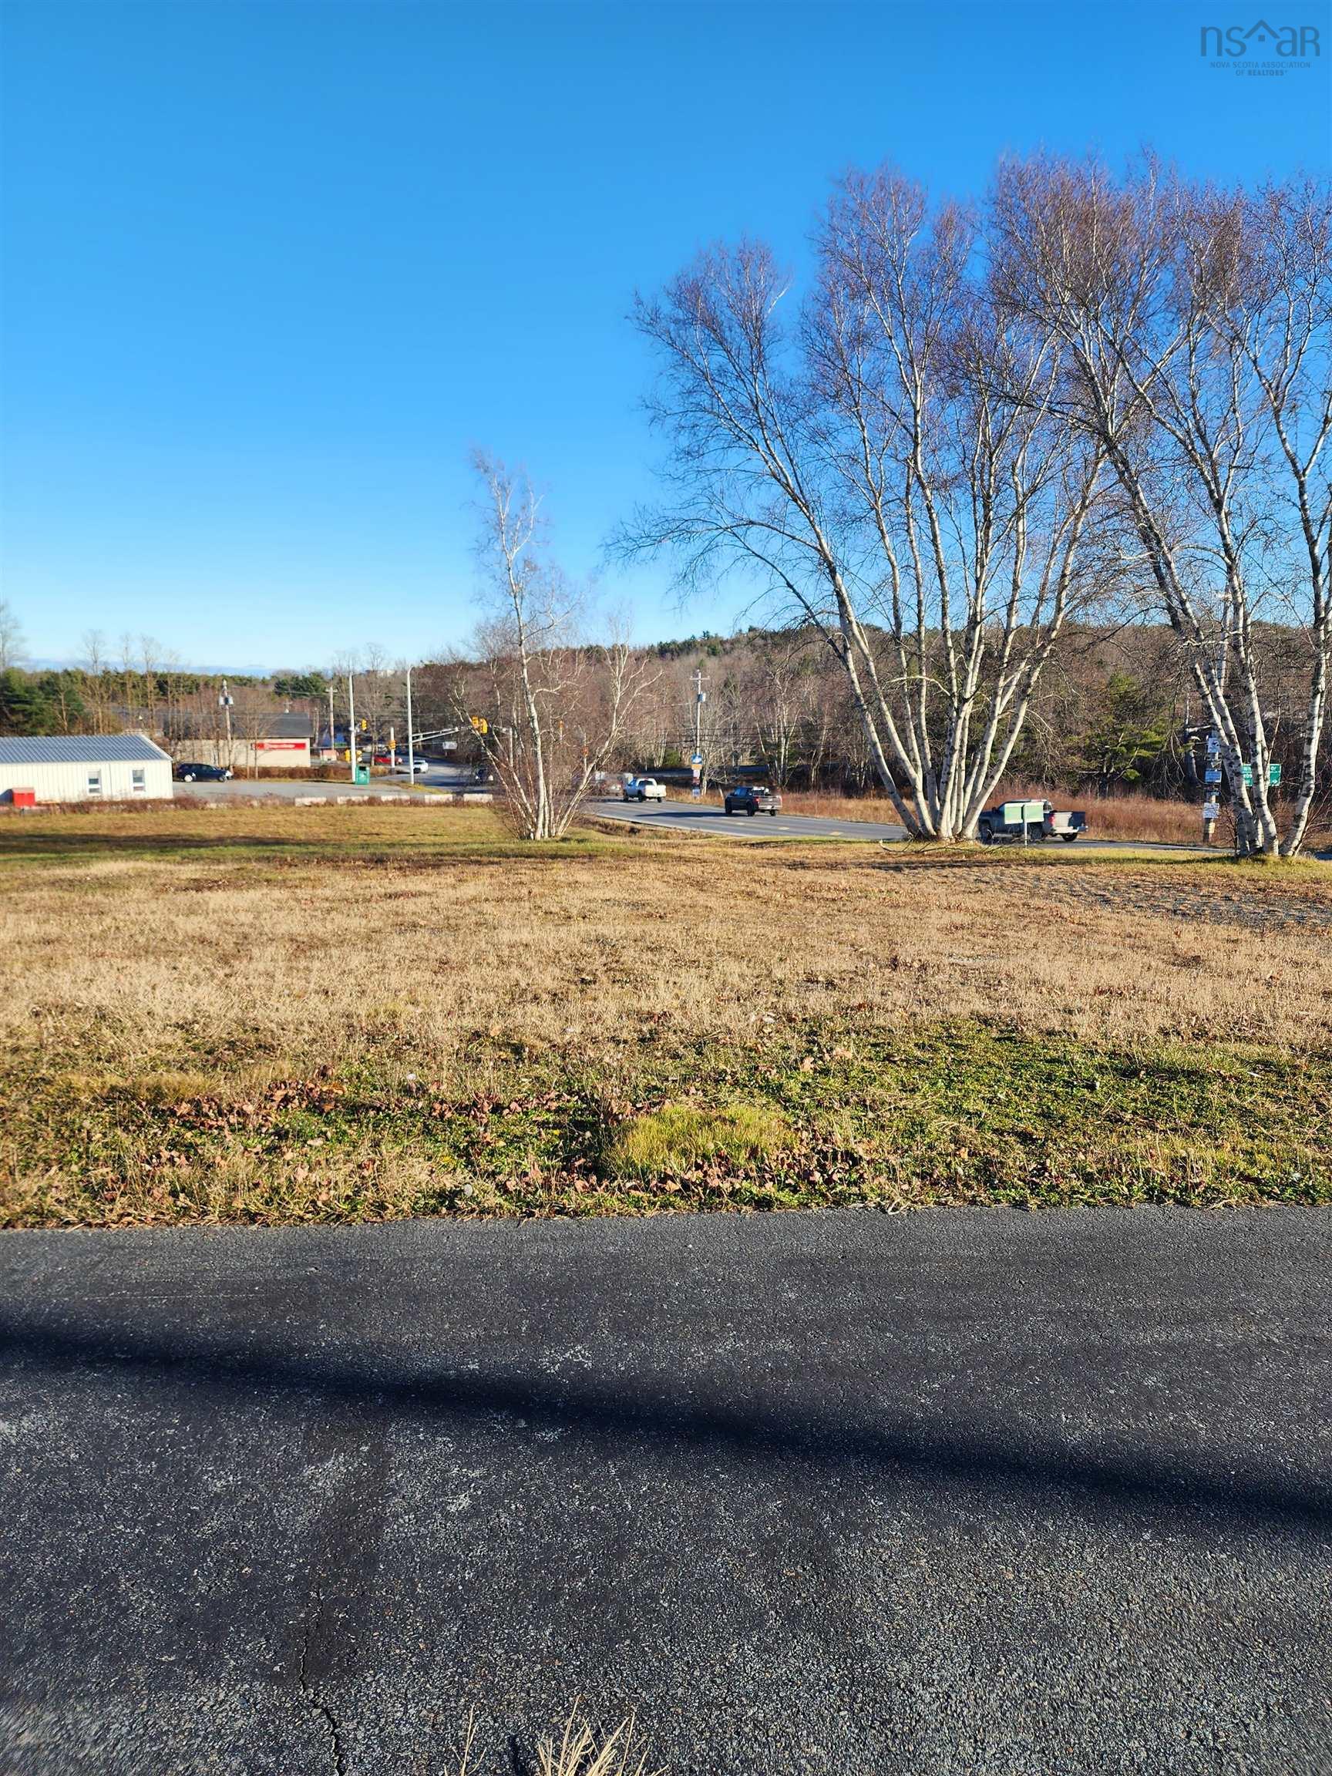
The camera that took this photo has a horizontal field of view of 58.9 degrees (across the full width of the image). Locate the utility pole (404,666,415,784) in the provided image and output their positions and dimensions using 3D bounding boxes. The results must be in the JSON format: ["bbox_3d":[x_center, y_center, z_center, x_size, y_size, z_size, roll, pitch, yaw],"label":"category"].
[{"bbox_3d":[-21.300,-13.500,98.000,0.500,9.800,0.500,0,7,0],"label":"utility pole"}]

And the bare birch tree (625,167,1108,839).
[{"bbox_3d":[6.550,-12.300,38.800,16.200,21.200,13.500,0,7,0],"label":"bare birch tree"}]

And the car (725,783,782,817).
[{"bbox_3d":[6.110,-6.130,83.200,2.030,1.950,5.850,-2,7,-19],"label":"car"}]

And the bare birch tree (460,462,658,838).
[{"bbox_3d":[-3.500,-7.550,37.400,6.400,12.000,5.500,0,7,0],"label":"bare birch tree"}]

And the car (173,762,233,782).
[{"bbox_3d":[-39.300,-9.740,100.000,4.650,1.580,1.830,-1,7,-12],"label":"car"}]

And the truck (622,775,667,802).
[{"bbox_3d":[-1.870,-8.300,100.500,2.020,1.920,5.800,-3,7,-21],"label":"truck"}]

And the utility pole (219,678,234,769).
[{"bbox_3d":[-39.900,-14.500,107.000,1.100,9.000,0.800,0,7,0],"label":"utility pole"}]

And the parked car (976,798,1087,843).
[{"bbox_3d":[16.950,-3.180,55.000,2.050,1.920,5.850,-2,7,-19],"label":"parked car"}]

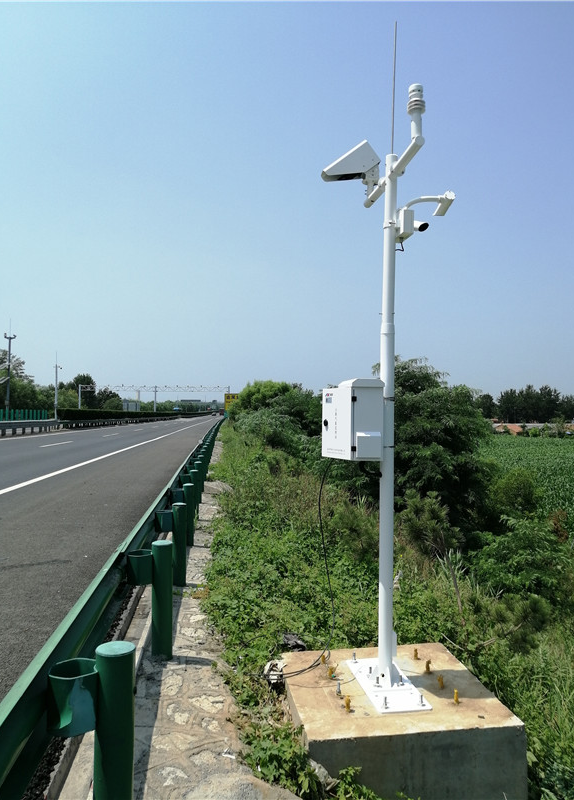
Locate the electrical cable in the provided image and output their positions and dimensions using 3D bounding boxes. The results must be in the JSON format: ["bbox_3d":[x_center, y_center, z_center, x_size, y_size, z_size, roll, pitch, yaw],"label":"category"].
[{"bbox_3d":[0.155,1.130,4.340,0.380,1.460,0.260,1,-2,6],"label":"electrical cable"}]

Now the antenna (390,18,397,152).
[{"bbox_3d":[0.730,-2.113,4.224,0.013,0.913,0.013,2,-1,0],"label":"antenna"}]

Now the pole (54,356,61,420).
[{"bbox_3d":[-18.757,-0.613,51.000,0.200,5.700,0.200,1,-2,0],"label":"pole"}]

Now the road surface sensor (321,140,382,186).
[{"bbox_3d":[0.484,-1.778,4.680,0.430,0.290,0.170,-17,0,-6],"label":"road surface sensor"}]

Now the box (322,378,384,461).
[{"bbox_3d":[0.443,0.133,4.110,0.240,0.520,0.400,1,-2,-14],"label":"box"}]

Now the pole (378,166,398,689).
[{"bbox_3d":[0.683,0.104,4.166,0.092,3.524,0.092,1,-2,0],"label":"pole"}]

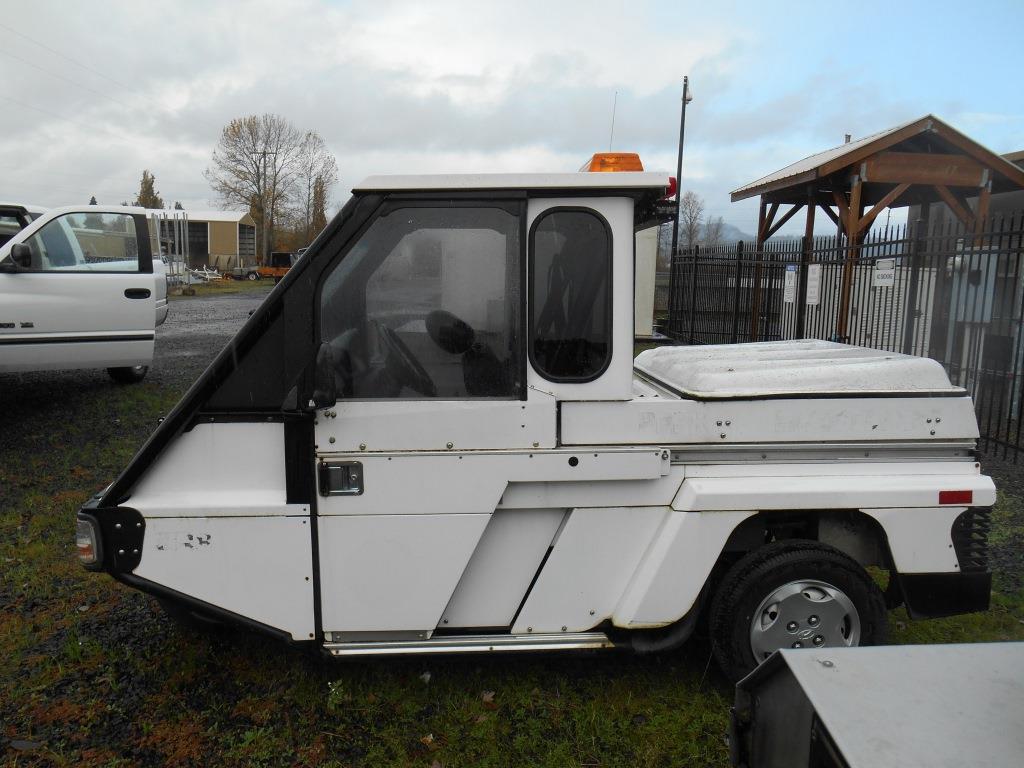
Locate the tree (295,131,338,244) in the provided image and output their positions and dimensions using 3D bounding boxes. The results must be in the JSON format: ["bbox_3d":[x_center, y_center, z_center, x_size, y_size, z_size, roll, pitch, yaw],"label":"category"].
[{"bbox_3d":[-21.571,-19.677,84.859,5.000,16.000,5.000,0,8,-14],"label":"tree"}]

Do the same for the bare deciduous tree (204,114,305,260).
[{"bbox_3d":[-27.608,-20.138,82.782,10.600,17.080,10.300,-1,9,-18],"label":"bare deciduous tree"}]

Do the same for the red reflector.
[{"bbox_3d":[1.424,0.364,2.473,0.107,0.044,0.008,-1,8,-1],"label":"red reflector"}]

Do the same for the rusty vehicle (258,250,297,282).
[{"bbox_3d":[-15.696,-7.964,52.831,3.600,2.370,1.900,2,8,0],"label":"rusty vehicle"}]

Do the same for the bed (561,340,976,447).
[{"bbox_3d":[0.845,-0.017,3.112,1.385,0.275,1.170,-1,8,-1],"label":"bed"}]

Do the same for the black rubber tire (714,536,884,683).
[{"bbox_3d":[0.971,0.816,2.624,0.562,0.562,0.175,-1,8,-1],"label":"black rubber tire"}]

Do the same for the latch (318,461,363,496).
[{"bbox_3d":[-0.565,0.313,2.548,0.150,0.116,0.035,-1,8,-1],"label":"latch"}]

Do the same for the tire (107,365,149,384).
[{"bbox_3d":[-4.350,-0.377,8.747,0.250,0.750,0.750,1,8,-10],"label":"tire"}]

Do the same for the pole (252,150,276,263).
[{"bbox_3d":[-23.828,-16.250,74.136,2.300,12.120,0.350,-1,9,-18],"label":"pole"}]

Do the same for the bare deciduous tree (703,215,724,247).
[{"bbox_3d":[23.934,-15.510,91.353,2.700,9.070,2.600,4,8,14],"label":"bare deciduous tree"}]

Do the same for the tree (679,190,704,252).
[{"bbox_3d":[20.756,-16.538,89.179,3.100,11.510,3.000,4,8,12],"label":"tree"}]

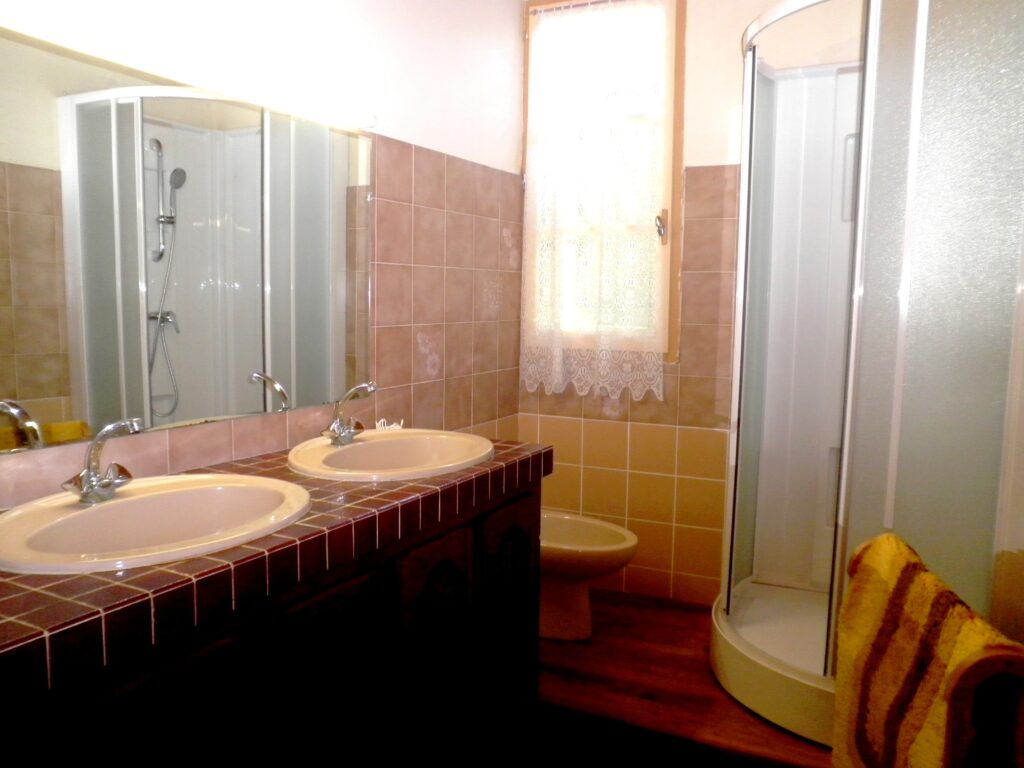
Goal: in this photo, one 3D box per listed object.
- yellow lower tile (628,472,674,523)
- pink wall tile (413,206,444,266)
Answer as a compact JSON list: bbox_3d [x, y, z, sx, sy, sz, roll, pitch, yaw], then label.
[{"bbox_3d":[0.568,0.462,3.090,0.198,0.198,0.010,4,7,27],"label":"yellow lower tile"},{"bbox_3d":[-0.286,-0.506,2.633,0.010,0.198,0.198,4,7,27],"label":"pink wall tile"}]

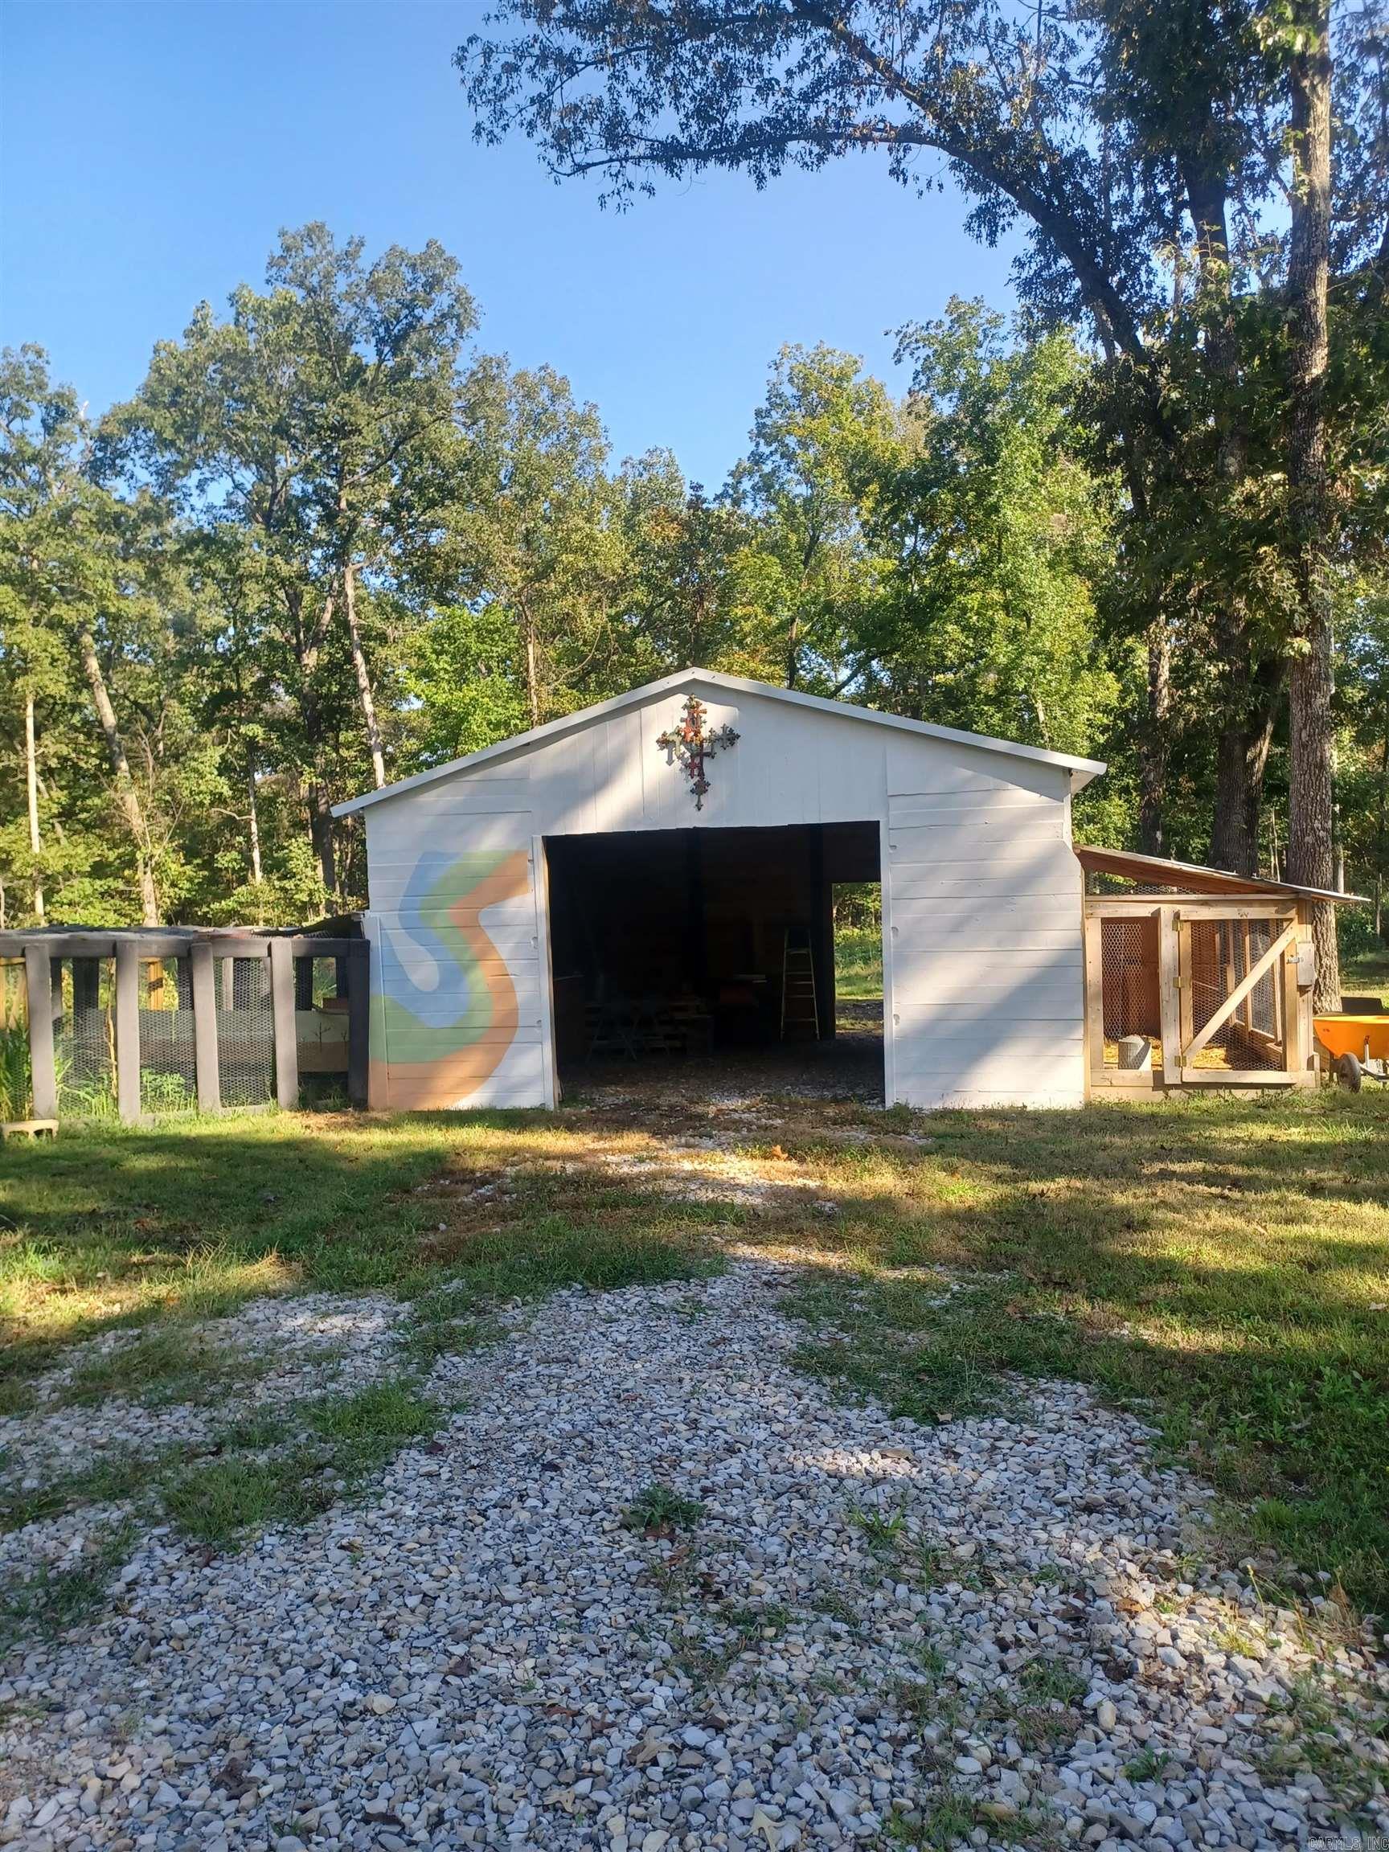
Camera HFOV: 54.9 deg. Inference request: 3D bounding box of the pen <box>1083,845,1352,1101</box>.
[{"bbox_3d":[4.359,0.335,11.964,2.090,2.010,3.200,-1,1,10],"label":"pen"}]

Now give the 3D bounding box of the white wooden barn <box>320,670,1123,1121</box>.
[{"bbox_3d":[0.615,-0.341,14.119,6.500,3.680,6.300,-1,1,10],"label":"white wooden barn"}]

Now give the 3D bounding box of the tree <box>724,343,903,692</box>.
[{"bbox_3d":[3.136,-6.566,33.074,4.391,15.611,4.391,-1,1,10],"label":"tree"}]

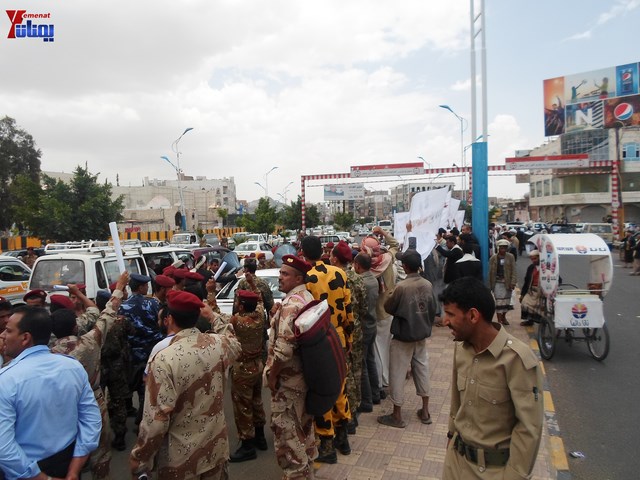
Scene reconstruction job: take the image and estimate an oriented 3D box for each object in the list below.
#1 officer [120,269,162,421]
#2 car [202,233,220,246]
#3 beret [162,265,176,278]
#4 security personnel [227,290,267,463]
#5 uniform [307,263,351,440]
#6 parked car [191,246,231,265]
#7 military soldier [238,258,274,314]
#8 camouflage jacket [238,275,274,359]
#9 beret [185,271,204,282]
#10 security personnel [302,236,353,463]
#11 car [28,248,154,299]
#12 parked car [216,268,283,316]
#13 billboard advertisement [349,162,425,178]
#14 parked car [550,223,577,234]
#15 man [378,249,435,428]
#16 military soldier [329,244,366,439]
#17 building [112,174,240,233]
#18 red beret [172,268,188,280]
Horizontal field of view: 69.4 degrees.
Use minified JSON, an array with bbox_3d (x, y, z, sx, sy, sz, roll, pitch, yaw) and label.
[{"bbox_3d":[-1.931,1.174,5.000,0.520,1.640,0.420,-1,1,23],"label":"officer"},{"bbox_3d":[-10.798,0.161,46.000,1.750,1.600,4.400,-1,2,0],"label":"car"},{"bbox_3d":[-2.210,0.456,6.800,0.250,0.150,0.270,0,2,30],"label":"beret"},{"bbox_3d":[-0.678,1.284,4.380,0.520,1.650,0.420,-2,2,-30],"label":"security personnel"},{"bbox_3d":[0.077,0.880,3.750,0.500,1.400,0.350,-2,2,-27],"label":"uniform"},{"bbox_3d":[-3.954,1.055,17.000,1.750,1.500,4.400,-1,1,20],"label":"parked car"},{"bbox_3d":[-0.955,1.178,6.950,0.520,1.760,0.380,-1,2,-12],"label":"military soldier"},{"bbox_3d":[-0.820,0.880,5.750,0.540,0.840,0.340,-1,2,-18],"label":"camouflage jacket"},{"bbox_3d":[-1.521,0.442,5.600,0.250,0.130,0.260,-1,1,18],"label":"beret"},{"bbox_3d":[0.069,0.892,3.750,0.520,1.800,0.380,-2,2,-27],"label":"security personnel"},{"bbox_3d":[-5.900,1.119,13.000,1.620,1.800,4.100,-1,2,5],"label":"car"},{"bbox_3d":[-0.880,1.172,8.500,1.700,1.400,4.400,-1,1,9],"label":"parked car"},{"bbox_3d":[4.162,-4.255,28.500,4.500,0.700,0.150,-1,2,14],"label":"billboard advertisement"},{"bbox_3d":[21.511,-0.508,41.000,1.750,1.650,4.400,0,2,30],"label":"parked car"},{"bbox_3d":[0.814,0.918,4.350,0.520,1.680,0.420,-2,1,-24],"label":"man"},{"bbox_3d":[0.259,0.877,4.200,0.460,1.720,0.360,-2,1,-18],"label":"military soldier"},{"bbox_3d":[-36.451,-6.853,115.000,31.000,15.600,20.000,-2,1,-12],"label":"building"},{"bbox_3d":[-1.751,0.433,5.800,0.240,0.130,0.260,-1,1,18],"label":"red beret"}]

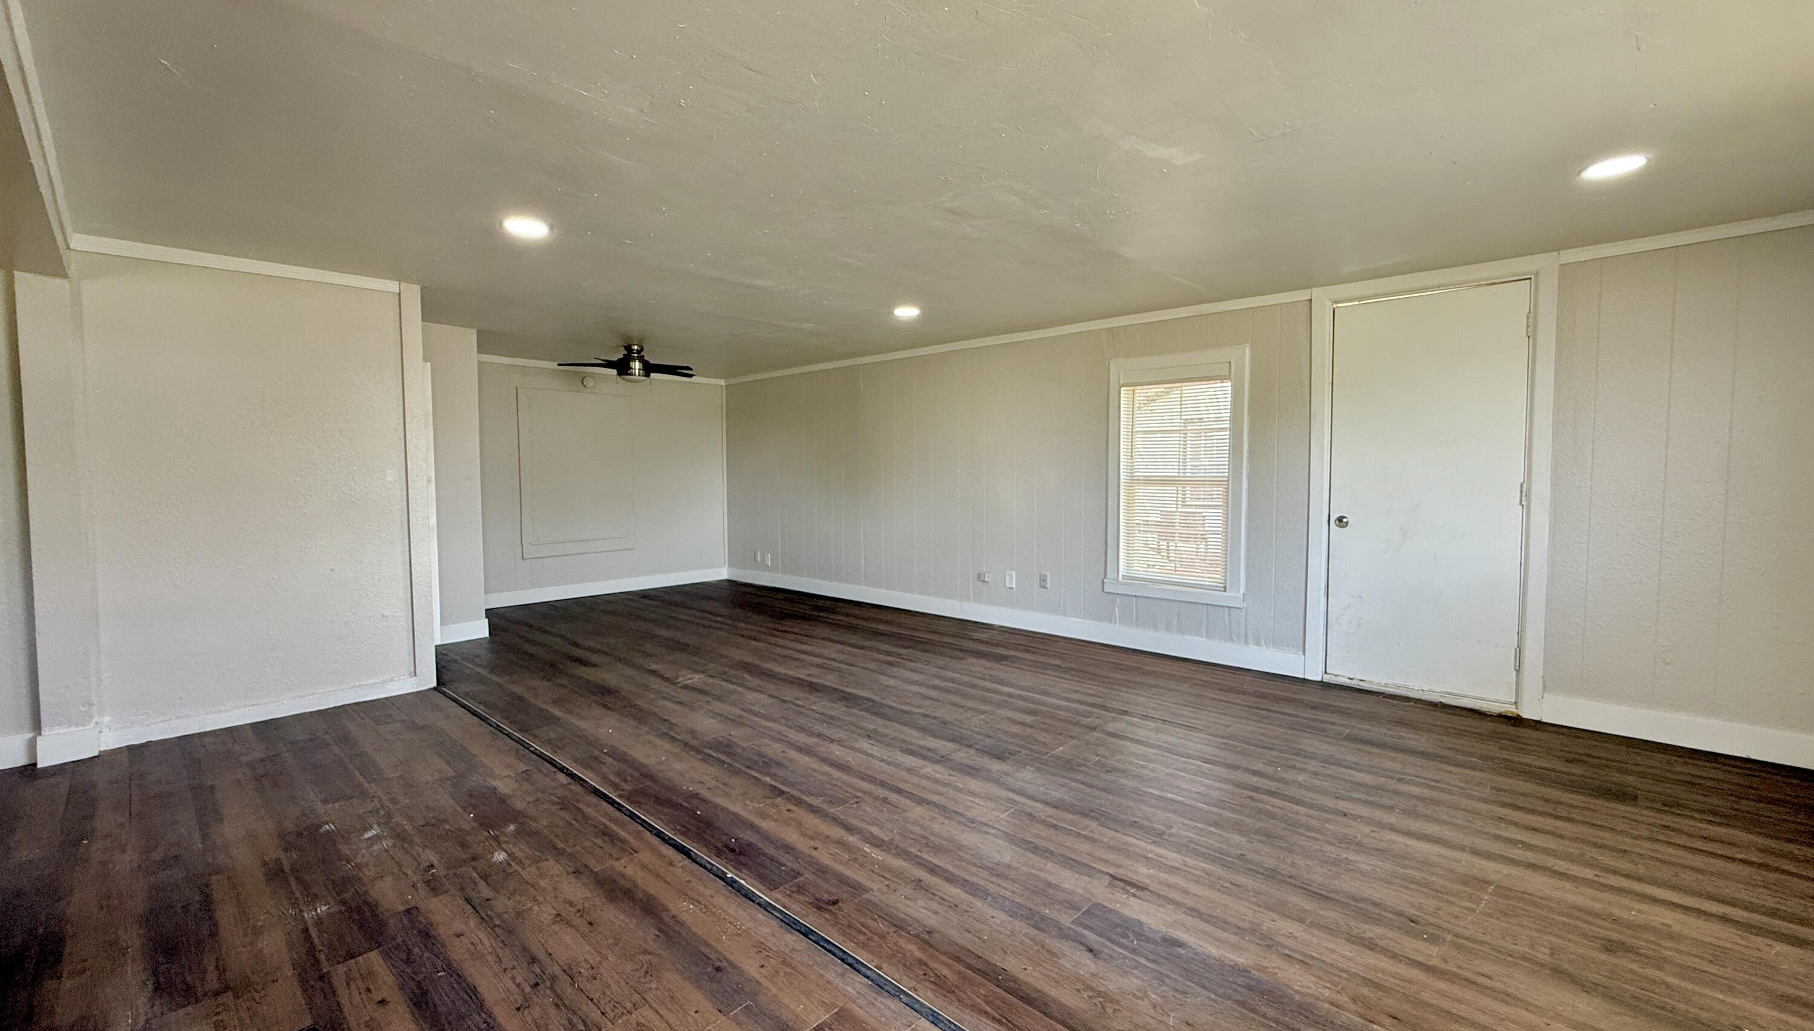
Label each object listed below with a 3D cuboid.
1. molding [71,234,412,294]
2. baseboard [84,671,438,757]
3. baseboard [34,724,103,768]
[{"bbox_3d":[-3.057,-1.169,3.445,0.022,0.061,1.143,3,4,44],"label":"molding"},{"bbox_3d":[-3.026,0.940,3.580,0.022,0.079,1.230,3,4,44],"label":"baseboard"},{"bbox_3d":[-3.437,0.948,3.009,0.022,0.124,0.163,3,4,44],"label":"baseboard"}]

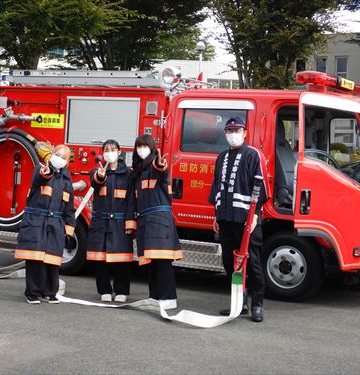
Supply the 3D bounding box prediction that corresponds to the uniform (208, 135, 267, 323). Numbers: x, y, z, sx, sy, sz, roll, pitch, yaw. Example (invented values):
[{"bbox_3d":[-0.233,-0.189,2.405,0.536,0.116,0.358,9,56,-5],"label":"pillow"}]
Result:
[{"bbox_3d":[0.526,0.382,7.920,0.520,1.590,0.340,1,1,24],"label":"uniform"}]

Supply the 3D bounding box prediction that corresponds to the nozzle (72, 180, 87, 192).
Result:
[{"bbox_3d":[-1.163,-0.012,10.200,0.120,0.120,0.170,4,2,29],"label":"nozzle"}]

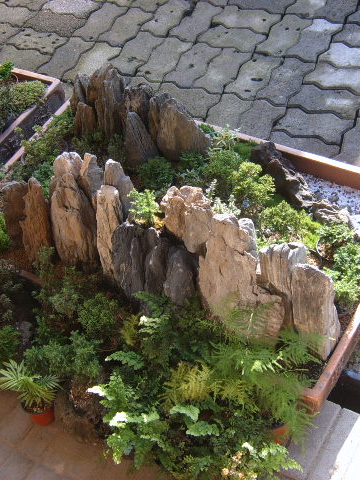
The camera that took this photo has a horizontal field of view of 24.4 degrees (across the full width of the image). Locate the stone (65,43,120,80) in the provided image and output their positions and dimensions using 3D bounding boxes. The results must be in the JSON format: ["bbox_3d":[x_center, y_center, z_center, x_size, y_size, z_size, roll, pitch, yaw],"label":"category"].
[{"bbox_3d":[-0.293,-0.580,2.866,0.132,0.063,0.236,17,55,26],"label":"stone"}]

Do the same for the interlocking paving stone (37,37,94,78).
[{"bbox_3d":[-0.396,-0.622,2.963,0.131,0.060,0.238,17,54,27],"label":"interlocking paving stone"}]

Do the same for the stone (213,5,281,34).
[{"bbox_3d":[0.238,-0.750,2.925,0.238,0.060,0.131,17,54,27],"label":"stone"}]

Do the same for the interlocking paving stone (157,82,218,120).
[{"bbox_3d":[0.019,-0.425,2.656,0.236,0.063,0.132,17,55,26],"label":"interlocking paving stone"}]

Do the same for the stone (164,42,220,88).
[{"bbox_3d":[0.051,-0.566,2.803,0.131,0.060,0.238,17,54,27],"label":"stone"}]

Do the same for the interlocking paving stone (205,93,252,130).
[{"bbox_3d":[0.137,-0.353,2.587,0.131,0.060,0.238,17,54,27],"label":"interlocking paving stone"}]

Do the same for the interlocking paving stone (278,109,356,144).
[{"bbox_3d":[0.403,-0.320,2.492,0.238,0.060,0.131,17,54,27],"label":"interlocking paving stone"}]

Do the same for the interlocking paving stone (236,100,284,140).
[{"bbox_3d":[0.231,-0.322,2.515,0.132,0.063,0.236,17,55,26],"label":"interlocking paving stone"}]

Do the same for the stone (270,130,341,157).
[{"bbox_3d":[0.347,-0.239,2.415,0.236,0.063,0.132,17,55,26],"label":"stone"}]

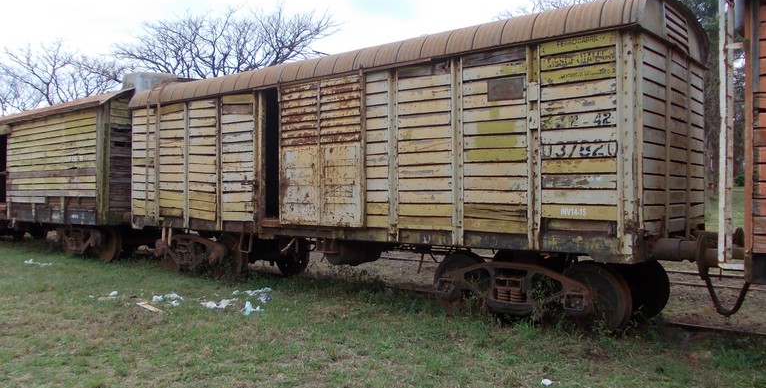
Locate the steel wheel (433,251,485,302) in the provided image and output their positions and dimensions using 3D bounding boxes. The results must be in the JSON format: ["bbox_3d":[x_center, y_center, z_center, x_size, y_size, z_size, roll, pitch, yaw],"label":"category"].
[{"bbox_3d":[1.013,1.169,7.741,0.917,0.917,0.140,0,1,40],"label":"steel wheel"}]

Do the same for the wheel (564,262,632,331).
[{"bbox_3d":[2.218,1.173,6.746,0.917,0.917,0.140,0,1,40],"label":"wheel"}]

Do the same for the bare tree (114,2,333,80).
[{"bbox_3d":[-7.135,-3.540,27.968,10.216,9.962,9.706,0,1,0],"label":"bare tree"}]

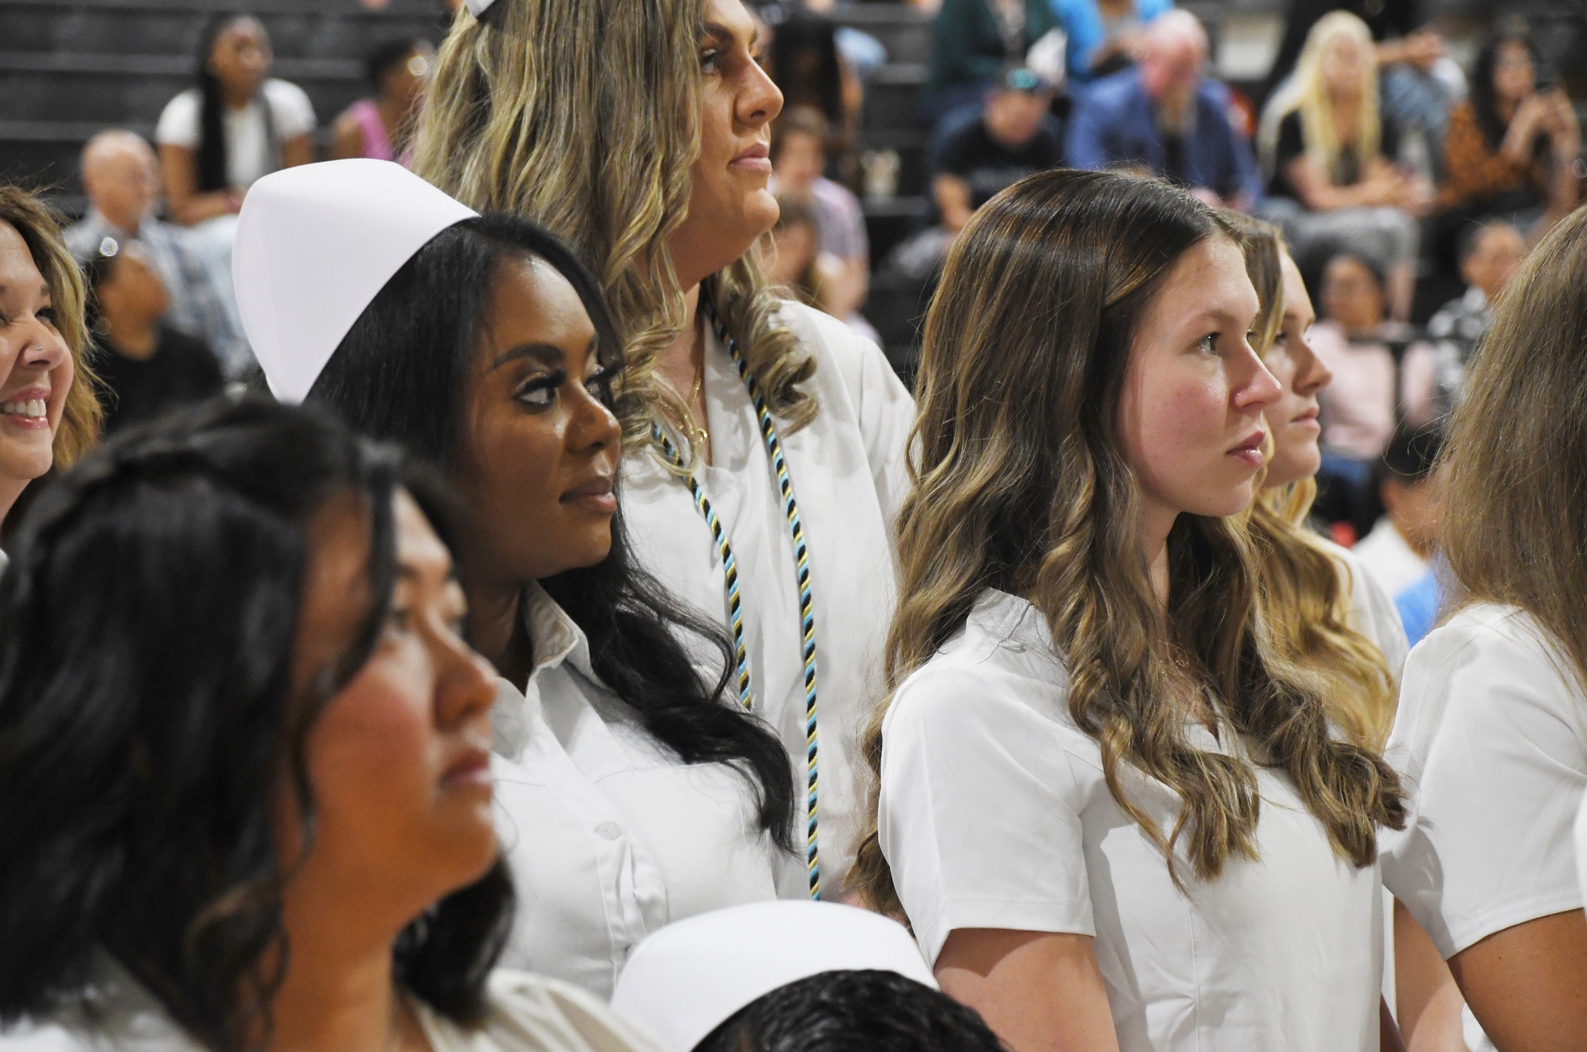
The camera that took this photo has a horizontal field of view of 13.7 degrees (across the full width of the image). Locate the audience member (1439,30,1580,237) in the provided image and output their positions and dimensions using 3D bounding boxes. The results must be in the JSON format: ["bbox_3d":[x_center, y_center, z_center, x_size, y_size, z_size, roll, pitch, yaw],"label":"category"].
[{"bbox_3d":[1.878,-0.777,17.400,0.480,1.050,0.680,0,2,6],"label":"audience member"}]

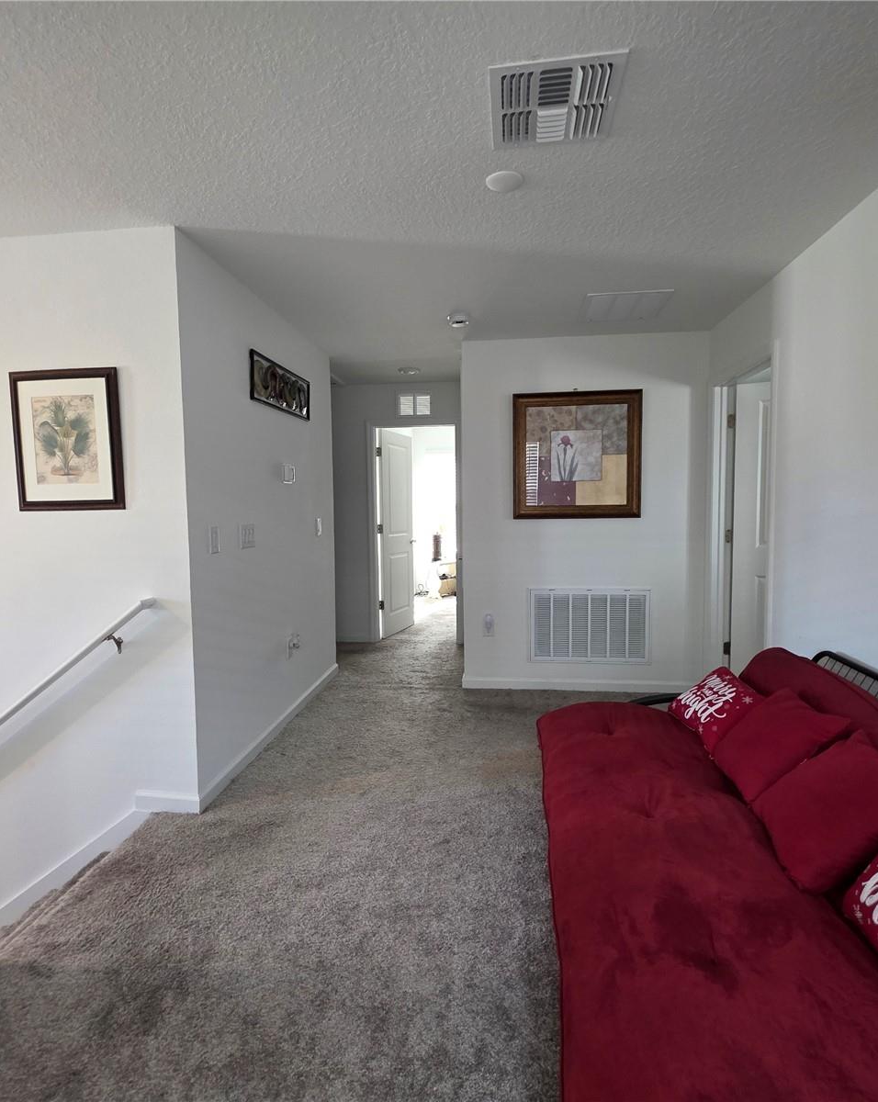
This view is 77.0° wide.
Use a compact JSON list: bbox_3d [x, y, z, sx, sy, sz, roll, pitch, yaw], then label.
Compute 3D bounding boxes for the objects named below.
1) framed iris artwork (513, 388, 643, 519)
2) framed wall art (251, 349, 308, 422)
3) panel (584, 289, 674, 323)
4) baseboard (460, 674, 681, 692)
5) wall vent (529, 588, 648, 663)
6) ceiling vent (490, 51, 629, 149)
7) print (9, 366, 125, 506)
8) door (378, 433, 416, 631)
[{"bbox_3d":[0.938,-0.647,3.763,0.850,0.851,0.030,0,5,7],"label":"framed iris artwork"},{"bbox_3d":[-0.919,-0.951,3.270,0.030,0.256,0.806,0,5,7],"label":"framed wall art"},{"bbox_3d":[1.047,-1.389,3.141,0.452,0.015,0.443,0,5,7],"label":"panel"},{"bbox_3d":[0.983,0.948,3.898,1.633,0.085,0.015,0,5,7],"label":"baseboard"},{"bbox_3d":[1.048,0.526,3.855,0.828,0.520,0.015,0,5,7],"label":"wall vent"},{"bbox_3d":[0.321,-1.252,1.557,0.345,0.015,0.328,0,5,7],"label":"ceiling vent"},{"bbox_3d":[-1.558,-0.459,2.318,0.470,0.577,0.025,0,5,7],"label":"print"},{"bbox_3d":[-0.425,-0.174,5.686,0.035,2.030,0.750,1,5,21],"label":"door"}]

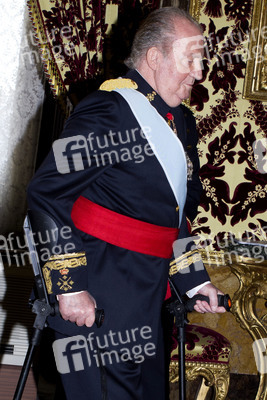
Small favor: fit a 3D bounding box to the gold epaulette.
[{"bbox_3d":[-0.040,-0.301,2.360,0.060,0.030,0.120,19,22,33],"label":"gold epaulette"}]

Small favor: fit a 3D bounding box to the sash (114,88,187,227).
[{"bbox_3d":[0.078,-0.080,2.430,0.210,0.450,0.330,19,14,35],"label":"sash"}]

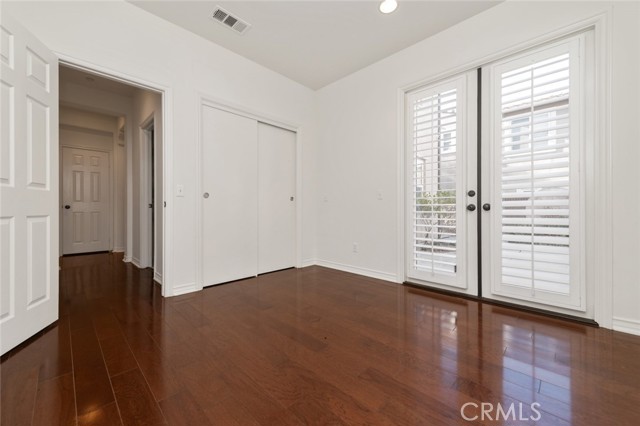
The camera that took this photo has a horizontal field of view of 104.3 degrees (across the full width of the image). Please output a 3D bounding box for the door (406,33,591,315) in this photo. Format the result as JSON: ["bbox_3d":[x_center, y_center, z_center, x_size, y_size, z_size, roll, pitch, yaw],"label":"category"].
[{"bbox_3d":[1.568,-0.291,2.424,1.479,2.188,0.100,0,0,45],"label":"door"}]

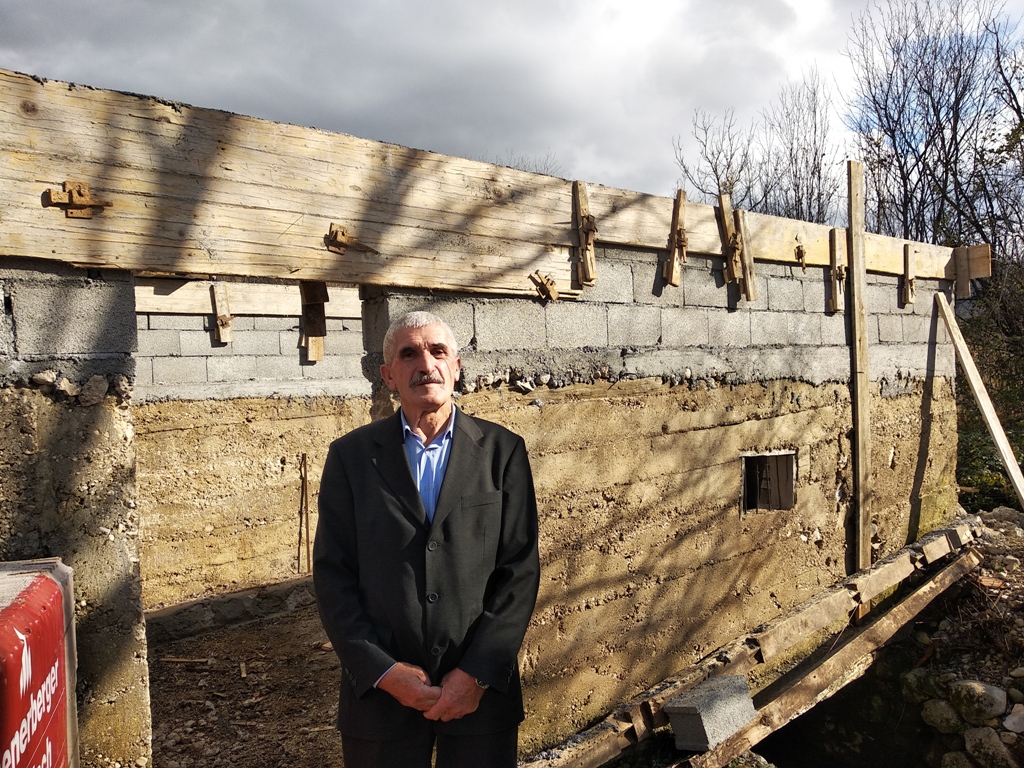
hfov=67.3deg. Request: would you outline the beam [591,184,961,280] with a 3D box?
[{"bbox_3d":[2.002,-0.893,4.968,4.300,0.250,0.035,-3,2,-40],"label":"beam"}]

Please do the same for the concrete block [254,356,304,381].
[{"bbox_3d":[-2.026,-0.139,6.591,0.397,0.197,0.197,-3,0,-40],"label":"concrete block"}]

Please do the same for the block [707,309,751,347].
[{"bbox_3d":[1.159,-0.317,4.386,0.400,0.200,0.200,-3,2,-40],"label":"block"}]

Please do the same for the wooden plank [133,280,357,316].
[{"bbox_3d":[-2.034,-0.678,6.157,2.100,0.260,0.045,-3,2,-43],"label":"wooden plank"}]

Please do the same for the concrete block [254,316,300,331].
[{"bbox_3d":[-2.048,-0.544,6.590,0.397,0.190,0.197,-3,0,-40],"label":"concrete block"}]

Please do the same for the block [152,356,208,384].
[{"bbox_3d":[-2.645,-0.106,6.069,0.397,0.197,0.197,-3,0,-40],"label":"block"}]

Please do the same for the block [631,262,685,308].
[{"bbox_3d":[0.681,-0.491,3.950,0.397,0.197,0.197,-3,0,-40],"label":"block"}]

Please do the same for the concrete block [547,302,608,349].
[{"bbox_3d":[0.238,-0.263,3.567,0.397,0.197,0.197,-3,0,-40],"label":"concrete block"}]

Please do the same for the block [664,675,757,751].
[{"bbox_3d":[0.935,1.539,3.599,0.395,0.195,0.195,-6,-13,-43],"label":"block"}]

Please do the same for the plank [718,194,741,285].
[{"bbox_3d":[1.172,-0.787,4.156,0.090,0.460,0.040,-19,12,-39],"label":"plank"}]

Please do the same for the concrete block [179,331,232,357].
[{"bbox_3d":[-2.408,-0.314,5.972,0.390,0.190,0.195,-3,2,-43],"label":"concrete block"}]

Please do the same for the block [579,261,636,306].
[{"bbox_3d":[0.381,-0.486,3.735,0.400,0.200,0.200,-3,2,-40],"label":"block"}]

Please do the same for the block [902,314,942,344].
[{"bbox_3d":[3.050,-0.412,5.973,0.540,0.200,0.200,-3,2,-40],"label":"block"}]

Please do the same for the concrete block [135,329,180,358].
[{"bbox_3d":[-2.800,-0.303,5.947,0.397,0.197,0.197,-3,0,-40],"label":"concrete block"}]

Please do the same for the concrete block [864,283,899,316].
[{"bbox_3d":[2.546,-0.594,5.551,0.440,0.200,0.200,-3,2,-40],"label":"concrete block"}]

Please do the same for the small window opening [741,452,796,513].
[{"bbox_3d":[1.450,0.575,4.616,0.560,0.360,0.240,-3,2,-40],"label":"small window opening"}]

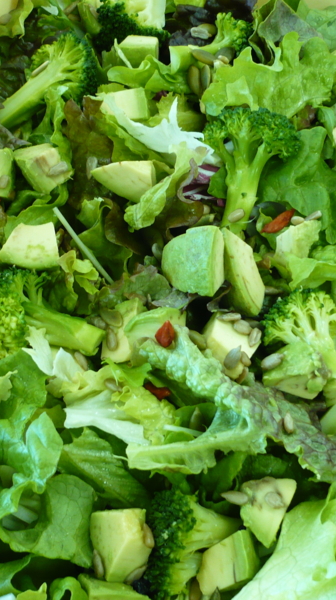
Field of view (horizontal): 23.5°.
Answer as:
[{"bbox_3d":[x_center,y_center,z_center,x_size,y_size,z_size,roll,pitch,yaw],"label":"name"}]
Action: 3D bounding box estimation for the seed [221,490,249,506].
[{"bbox_3d":[0.027,0.081,0.332,0.012,0.003,0.006,11,61,4],"label":"seed"}]

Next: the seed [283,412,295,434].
[{"bbox_3d":[0.050,0.052,0.338,0.004,0.003,0.009,-6,68,-5],"label":"seed"}]

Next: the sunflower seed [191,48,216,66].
[{"bbox_3d":[0.019,-0.130,0.435,0.015,0.003,0.007,36,65,16],"label":"sunflower seed"}]

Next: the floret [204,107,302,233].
[{"bbox_3d":[0.043,-0.066,0.405,0.049,0.036,0.062,8,74,1],"label":"floret"}]

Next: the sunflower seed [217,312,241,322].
[{"bbox_3d":[0.027,0.008,0.356,0.011,0.003,0.005,-6,56,1],"label":"sunflower seed"}]

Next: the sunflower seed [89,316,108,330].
[{"bbox_3d":[-0.032,0.010,0.365,0.010,0.003,0.005,30,71,16],"label":"sunflower seed"}]

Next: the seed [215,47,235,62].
[{"bbox_3d":[0.032,-0.140,0.460,0.013,0.003,0.007,-28,69,-9],"label":"seed"}]

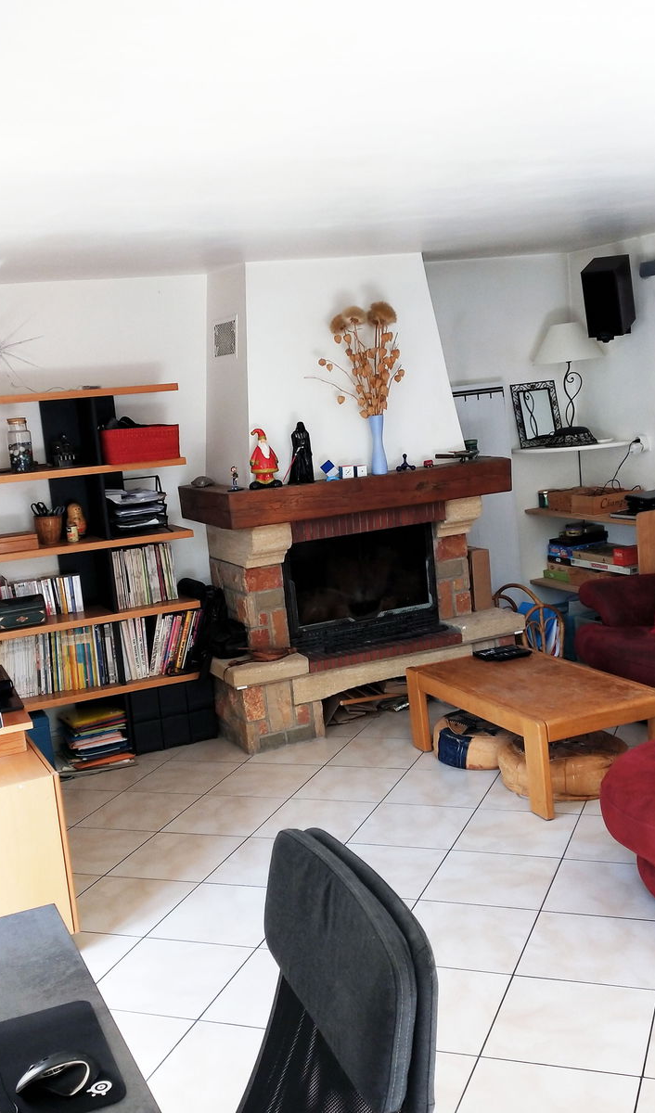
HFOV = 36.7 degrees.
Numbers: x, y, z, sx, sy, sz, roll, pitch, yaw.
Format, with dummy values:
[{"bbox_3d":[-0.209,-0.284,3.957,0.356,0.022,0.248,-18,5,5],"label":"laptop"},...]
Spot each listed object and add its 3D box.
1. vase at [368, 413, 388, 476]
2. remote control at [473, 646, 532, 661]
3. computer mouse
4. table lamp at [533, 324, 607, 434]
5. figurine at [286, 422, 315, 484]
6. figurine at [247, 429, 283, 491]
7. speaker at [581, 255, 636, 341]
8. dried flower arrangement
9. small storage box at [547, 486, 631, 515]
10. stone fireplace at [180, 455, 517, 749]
[{"bbox_3d":[0.264,-0.589,5.223,0.086,0.305,0.086,-5,9,1],"label":"vase"},{"bbox_3d":[0.889,0.488,4.964,0.221,0.025,0.107,-9,10,-21],"label":"remote control"},{"bbox_3d":[-0.423,0.812,1.541,0.115,0.042,0.068,-7,9,-11],"label":"computer mouse"},{"bbox_3d":[1.402,-1.004,5.693,0.400,0.670,0.400,-3,9,14],"label":"table lamp"},{"bbox_3d":[-0.130,-0.501,4.816,0.133,0.309,0.100,-8,9,-15],"label":"figurine"},{"bbox_3d":[-0.297,-0.469,4.718,0.155,0.293,0.105,-8,9,-16],"label":"figurine"},{"bbox_3d":[1.559,-1.440,5.465,0.181,0.355,0.234,4,32,32],"label":"speaker"},{"bbox_3d":[0.162,-1.011,5.108,0.523,0.593,0.268,-9,10,-21],"label":"dried flower arrangement"},{"bbox_3d":[1.511,-0.328,5.682,0.280,0.113,0.404,-9,10,-23],"label":"small storage box"},{"bbox_3d":[0.155,0.207,5.538,1.690,1.348,0.697,-9,10,-21],"label":"stone fireplace"}]

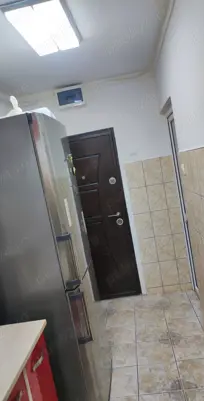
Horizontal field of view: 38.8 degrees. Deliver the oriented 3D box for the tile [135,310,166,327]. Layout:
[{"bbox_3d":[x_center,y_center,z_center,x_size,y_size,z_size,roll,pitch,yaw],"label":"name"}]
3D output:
[{"bbox_3d":[0.506,1.204,3.048,0.308,0.012,0.305,-10,6,6],"label":"tile"}]

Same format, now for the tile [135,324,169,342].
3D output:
[{"bbox_3d":[0.478,1.242,2.747,0.308,0.012,0.305,-10,6,6],"label":"tile"}]

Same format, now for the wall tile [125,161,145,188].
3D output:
[{"bbox_3d":[0.393,-0.289,3.353,0.199,0.305,0.012,-10,6,6],"label":"wall tile"}]

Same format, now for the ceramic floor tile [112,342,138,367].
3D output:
[{"bbox_3d":[0.154,1.331,2.478,0.296,0.012,0.305,-10,6,6],"label":"ceramic floor tile"}]

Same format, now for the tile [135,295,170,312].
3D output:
[{"bbox_3d":[0.533,1.166,3.351,0.308,0.012,0.308,-10,6,6],"label":"tile"}]

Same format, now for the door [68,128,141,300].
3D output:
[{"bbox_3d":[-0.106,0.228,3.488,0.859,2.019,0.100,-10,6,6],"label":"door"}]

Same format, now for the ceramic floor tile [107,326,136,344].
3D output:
[{"bbox_3d":[0.177,1.293,2.780,0.306,0.012,0.305,-10,6,6],"label":"ceramic floor tile"}]

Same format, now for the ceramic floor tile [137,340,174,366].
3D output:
[{"bbox_3d":[0.451,1.280,2.445,0.308,0.012,0.305,-10,6,6],"label":"ceramic floor tile"}]

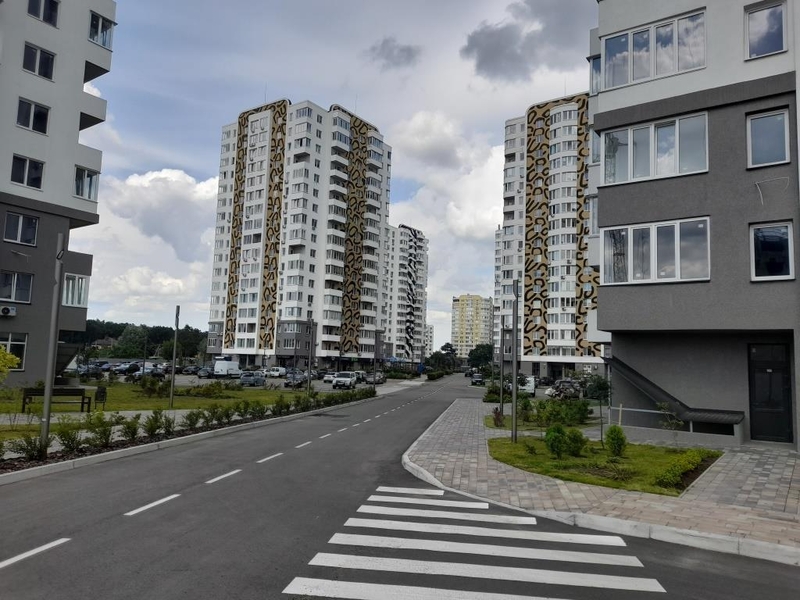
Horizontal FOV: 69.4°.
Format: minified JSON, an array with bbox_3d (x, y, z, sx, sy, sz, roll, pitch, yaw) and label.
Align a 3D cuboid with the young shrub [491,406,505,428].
[{"bbox_3d":[3.527,4.250,20.900,0.481,0.756,0.481,1,-6,8],"label":"young shrub"}]

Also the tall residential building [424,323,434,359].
[{"bbox_3d":[20.541,33.513,417.427,16.000,31.000,18.000,1,-6,8],"label":"tall residential building"}]

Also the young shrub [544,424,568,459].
[{"bbox_3d":[3.361,3.015,12.318,0.485,0.733,0.485,2,-6,0],"label":"young shrub"}]

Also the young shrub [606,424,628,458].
[{"bbox_3d":[4.434,2.871,11.807,0.420,0.660,0.420,1,-5,7],"label":"young shrub"}]

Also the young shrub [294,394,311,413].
[{"bbox_3d":[-4.497,4.774,26.653,0.701,0.789,0.701,1,-6,8],"label":"young shrub"}]

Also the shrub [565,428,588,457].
[{"bbox_3d":[3.870,3.135,12.736,0.528,0.616,0.528,2,-6,0],"label":"shrub"}]

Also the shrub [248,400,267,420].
[{"bbox_3d":[-5.419,4.232,22.129,0.728,0.728,0.728,1,-6,8],"label":"shrub"}]

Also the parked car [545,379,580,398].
[{"bbox_3d":[13.105,7.214,46.576,1.760,1.500,4.300,-2,-7,35],"label":"parked car"}]

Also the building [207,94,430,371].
[{"bbox_3d":[-21.614,-11.494,129.587,25.800,53.800,28.300,-2,-7,35],"label":"building"}]

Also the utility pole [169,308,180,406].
[{"bbox_3d":[-8.365,2.062,21.499,0.150,3.900,0.150,1,-5,7],"label":"utility pole"}]

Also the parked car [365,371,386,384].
[{"bbox_3d":[-2.731,8.671,65.071,1.780,1.520,4.300,1,-5,7],"label":"parked car"}]

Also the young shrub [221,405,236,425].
[{"bbox_3d":[-5.919,3.952,19.943,0.525,0.656,0.525,1,-6,8],"label":"young shrub"}]

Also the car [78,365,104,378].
[{"bbox_3d":[-32.217,7.369,60.070,1.770,1.470,4.250,1,-6,6],"label":"car"}]

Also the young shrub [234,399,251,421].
[{"bbox_3d":[-5.263,3.677,19.380,0.536,0.619,0.536,2,-6,0],"label":"young shrub"}]

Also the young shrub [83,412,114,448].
[{"bbox_3d":[-6.188,2.668,12.003,0.590,0.756,0.590,2,-6,0],"label":"young shrub"}]

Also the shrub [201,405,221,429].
[{"bbox_3d":[-5.460,3.351,16.717,0.577,0.664,0.577,2,-6,0],"label":"shrub"}]

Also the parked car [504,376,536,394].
[{"bbox_3d":[11.040,7.923,53.088,1.800,1.830,4.400,-1,-6,25],"label":"parked car"}]

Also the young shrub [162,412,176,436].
[{"bbox_3d":[-5.265,2.815,13.246,0.320,0.550,0.330,1,-5,7],"label":"young shrub"}]

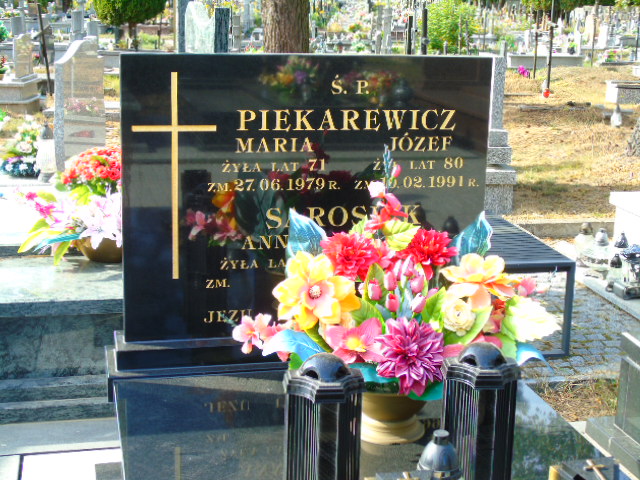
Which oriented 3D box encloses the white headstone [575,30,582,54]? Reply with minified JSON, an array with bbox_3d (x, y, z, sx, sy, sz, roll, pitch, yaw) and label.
[{"bbox_3d":[7.068,-5.400,27.300,0.140,0.660,0.700,2,11,1],"label":"white headstone"}]

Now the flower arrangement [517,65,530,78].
[{"bbox_3d":[4.280,-3.544,21.000,0.300,0.290,0.280,4,11,11],"label":"flower arrangement"}]

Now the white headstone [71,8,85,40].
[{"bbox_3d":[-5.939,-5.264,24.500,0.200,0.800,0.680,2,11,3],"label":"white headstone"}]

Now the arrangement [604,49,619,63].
[{"bbox_3d":[7.007,-4.435,24.000,0.340,0.340,0.310,4,11,16],"label":"arrangement"}]

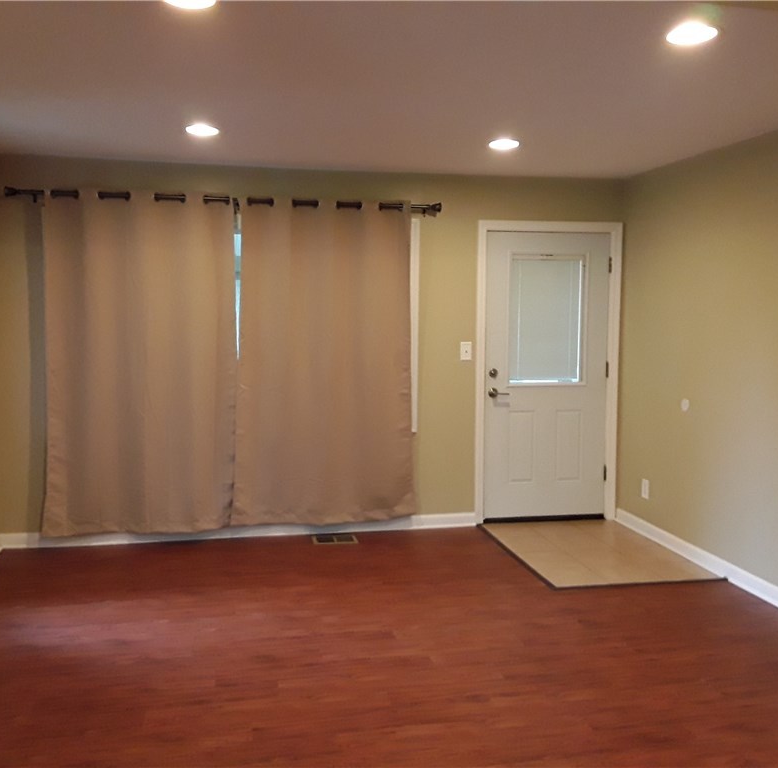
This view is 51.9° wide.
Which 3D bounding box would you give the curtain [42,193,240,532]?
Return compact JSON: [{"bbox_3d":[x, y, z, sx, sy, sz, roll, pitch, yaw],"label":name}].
[{"bbox_3d":[-1.561,-0.115,4.981,1.180,2.120,0.120,-1,5,-12],"label":"curtain"}]

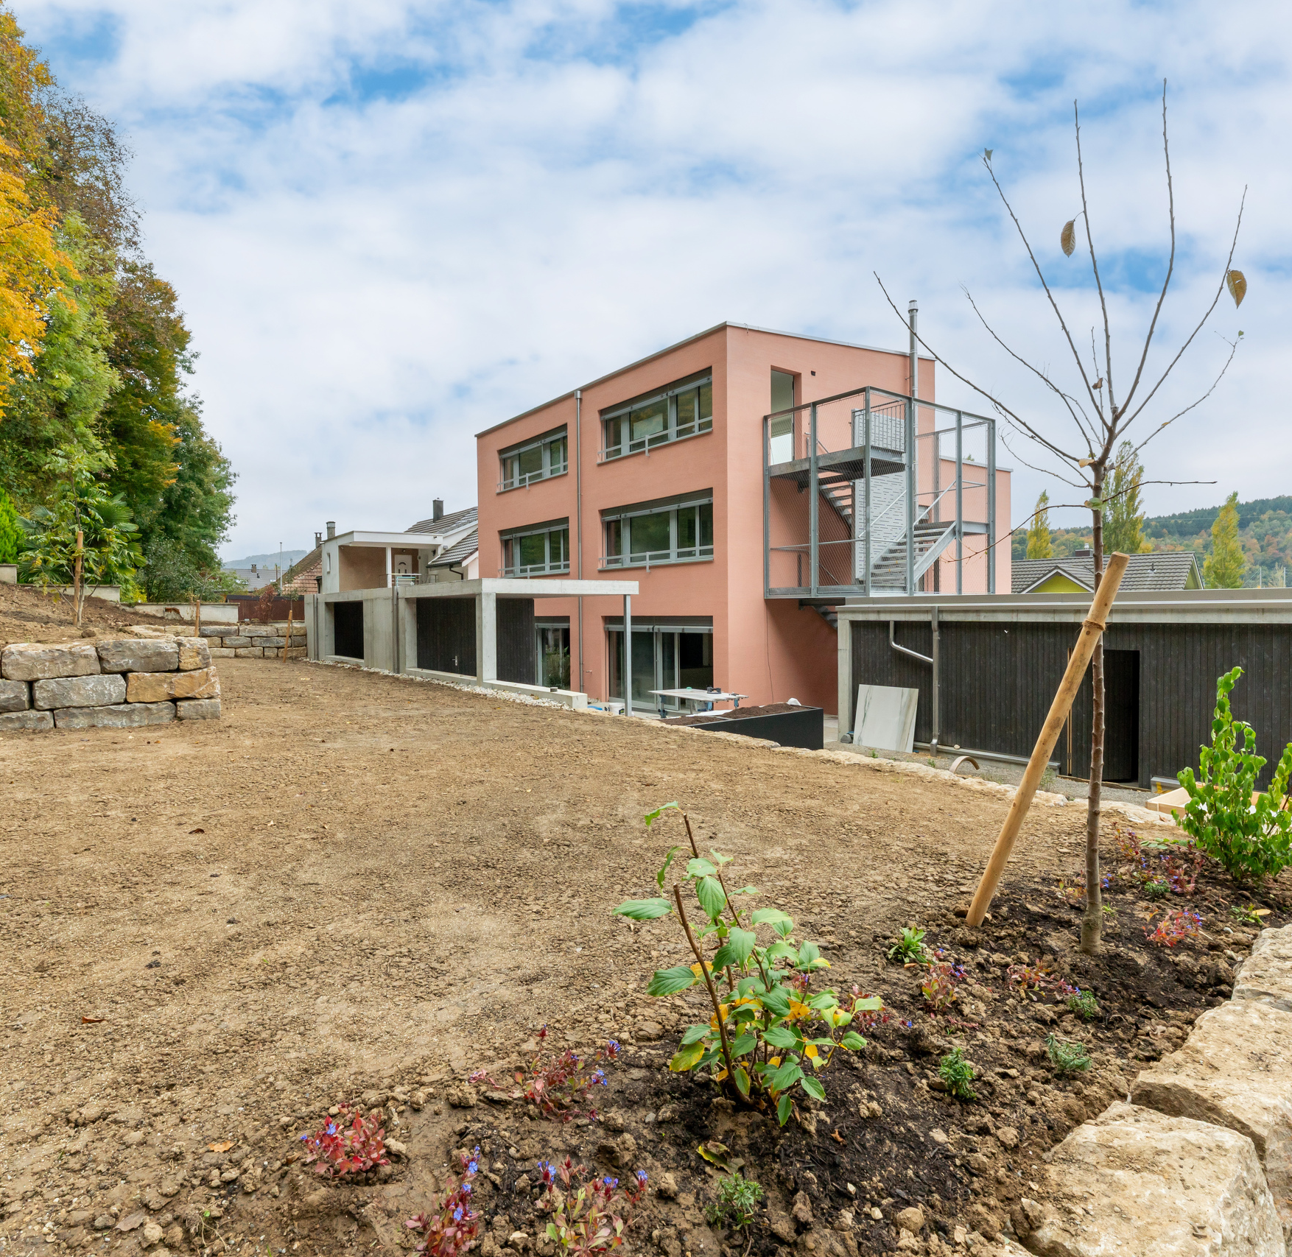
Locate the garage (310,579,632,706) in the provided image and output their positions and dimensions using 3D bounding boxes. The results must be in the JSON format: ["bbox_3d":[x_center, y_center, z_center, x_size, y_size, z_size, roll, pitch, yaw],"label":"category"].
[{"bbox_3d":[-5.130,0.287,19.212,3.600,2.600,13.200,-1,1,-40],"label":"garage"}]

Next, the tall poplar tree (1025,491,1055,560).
[{"bbox_3d":[45.646,-6.554,84.906,3.800,18.800,3.800,0,1,28],"label":"tall poplar tree"}]

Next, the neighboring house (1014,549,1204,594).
[{"bbox_3d":[18.650,0.254,34.200,11.500,7.000,9.000,1,1,38],"label":"neighboring house"}]

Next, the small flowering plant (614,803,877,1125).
[{"bbox_3d":[0.200,0.682,1.500,0.520,0.630,0.460,0,1,8],"label":"small flowering plant"}]

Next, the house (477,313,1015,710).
[{"bbox_3d":[3.414,-3.020,25.178,13.140,9.550,14.400,-2,2,-38],"label":"house"}]

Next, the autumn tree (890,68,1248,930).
[{"bbox_3d":[1.359,-0.358,2.360,1.150,2.800,1.050,0,1,30],"label":"autumn tree"}]

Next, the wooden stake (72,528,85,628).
[{"bbox_3d":[-7.744,-0.673,10.000,0.060,1.290,0.060,3,0,-38],"label":"wooden stake"}]

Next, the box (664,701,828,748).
[{"bbox_3d":[1.378,1.756,11.652,3.500,0.720,0.800,-2,2,-38],"label":"box"}]

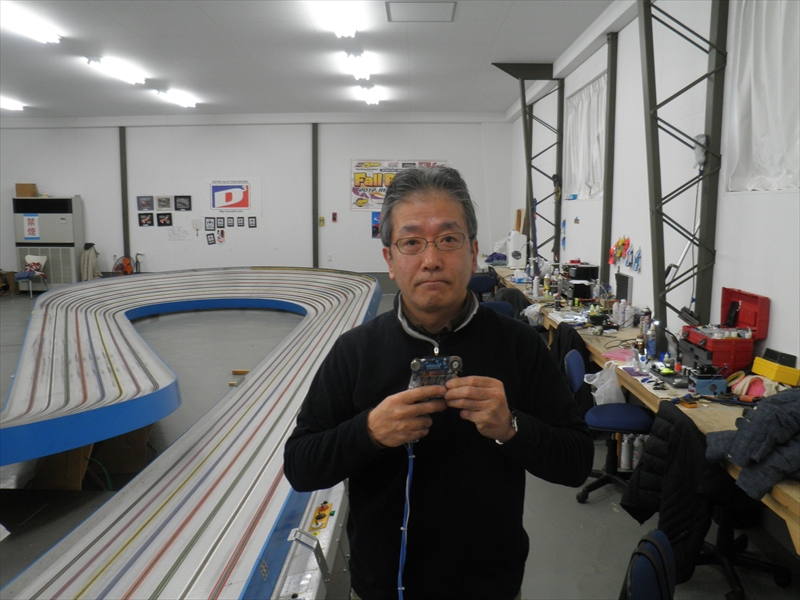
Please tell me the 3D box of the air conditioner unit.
[{"bbox_3d":[-6.664,-1.052,12.331,1.120,1.810,0.370,1,8,1],"label":"air conditioner unit"}]

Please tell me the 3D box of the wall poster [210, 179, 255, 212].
[{"bbox_3d":[-3.303,-2.039,12.783,0.863,0.636,0.020,0,8,1],"label":"wall poster"}]

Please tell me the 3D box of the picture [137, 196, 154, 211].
[{"bbox_3d":[-4.846,-1.837,12.344,0.314,0.271,0.025,1,8,1],"label":"picture"}]

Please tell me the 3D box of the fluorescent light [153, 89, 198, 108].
[{"bbox_3d":[-3.429,-3.074,9.924,0.220,0.100,1.230,1,8,1],"label":"fluorescent light"}]

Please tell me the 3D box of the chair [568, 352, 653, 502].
[{"bbox_3d":[1.280,0.695,3.855,0.580,0.830,0.550,3,8,19],"label":"chair"}]

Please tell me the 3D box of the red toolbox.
[{"bbox_3d":[1.778,0.173,3.570,0.300,0.440,0.385,0,8,1],"label":"red toolbox"}]

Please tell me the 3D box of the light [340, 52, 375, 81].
[{"bbox_3d":[-0.483,-2.772,7.715,0.220,0.100,1.230,1,8,1],"label":"light"}]

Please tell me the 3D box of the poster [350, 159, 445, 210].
[{"bbox_3d":[-0.017,-2.240,12.669,1.899,0.988,0.020,0,8,1],"label":"poster"}]

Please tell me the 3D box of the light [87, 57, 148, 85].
[{"bbox_3d":[-3.445,-2.777,7.902,0.220,0.100,1.230,1,8,1],"label":"light"}]

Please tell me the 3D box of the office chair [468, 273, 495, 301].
[{"bbox_3d":[1.127,0.093,8.280,0.580,0.840,0.580,-4,9,-28],"label":"office chair"}]

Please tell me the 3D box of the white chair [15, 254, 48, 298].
[{"bbox_3d":[-6.608,-0.433,11.588,0.470,0.770,0.510,2,8,13],"label":"white chair"}]

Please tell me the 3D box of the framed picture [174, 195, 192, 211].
[{"bbox_3d":[-4.126,-1.837,12.324,0.321,0.283,0.025,1,8,1],"label":"framed picture"}]

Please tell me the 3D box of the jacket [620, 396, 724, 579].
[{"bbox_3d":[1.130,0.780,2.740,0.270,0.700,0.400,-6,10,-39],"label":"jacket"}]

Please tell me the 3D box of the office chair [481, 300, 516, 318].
[{"bbox_3d":[0.875,0.456,5.590,0.580,0.840,0.580,-3,8,-22],"label":"office chair"}]

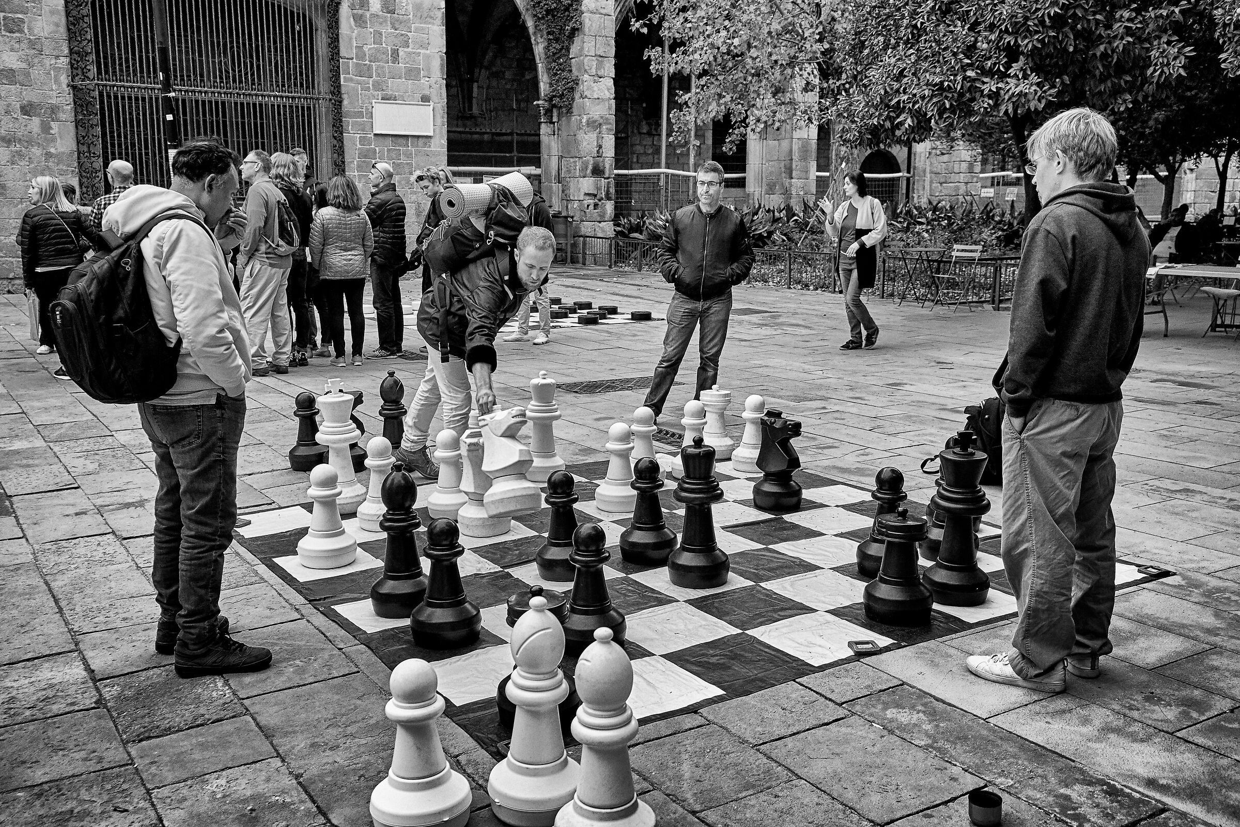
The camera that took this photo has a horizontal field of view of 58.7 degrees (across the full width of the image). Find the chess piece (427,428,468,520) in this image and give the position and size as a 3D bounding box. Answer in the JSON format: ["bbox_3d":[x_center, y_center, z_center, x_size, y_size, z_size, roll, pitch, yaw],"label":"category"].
[{"bbox_3d":[-0.823,0.278,5.334,0.242,0.432,0.242,0,10,0],"label":"chess piece"}]

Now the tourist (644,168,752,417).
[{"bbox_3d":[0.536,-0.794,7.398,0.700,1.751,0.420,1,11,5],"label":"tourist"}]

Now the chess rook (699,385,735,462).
[{"bbox_3d":[0.569,0.047,6.499,0.243,0.415,0.243,0,11,0],"label":"chess rook"}]

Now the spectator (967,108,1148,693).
[{"bbox_3d":[1.333,-0.033,3.326,0.400,1.730,0.500,9,14,40],"label":"spectator"}]

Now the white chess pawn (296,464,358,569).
[{"bbox_3d":[-1.203,0.407,4.517,0.237,0.416,0.237,0,11,0],"label":"white chess pawn"}]

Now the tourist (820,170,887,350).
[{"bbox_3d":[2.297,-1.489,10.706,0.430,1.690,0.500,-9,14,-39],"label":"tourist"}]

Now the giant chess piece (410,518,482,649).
[{"bbox_3d":[-0.593,0.558,3.730,0.237,0.416,0.237,0,11,0],"label":"giant chess piece"}]

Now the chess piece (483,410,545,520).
[{"bbox_3d":[-0.501,0.207,4.850,0.250,0.480,0.243,-7,3,24],"label":"chess piece"}]

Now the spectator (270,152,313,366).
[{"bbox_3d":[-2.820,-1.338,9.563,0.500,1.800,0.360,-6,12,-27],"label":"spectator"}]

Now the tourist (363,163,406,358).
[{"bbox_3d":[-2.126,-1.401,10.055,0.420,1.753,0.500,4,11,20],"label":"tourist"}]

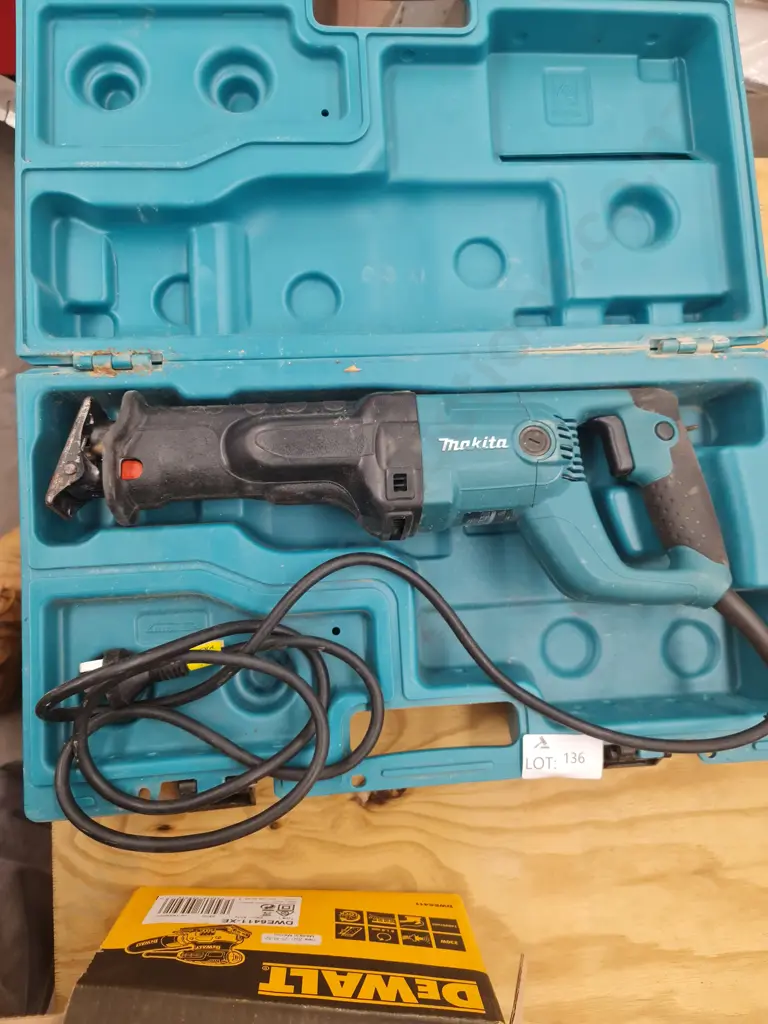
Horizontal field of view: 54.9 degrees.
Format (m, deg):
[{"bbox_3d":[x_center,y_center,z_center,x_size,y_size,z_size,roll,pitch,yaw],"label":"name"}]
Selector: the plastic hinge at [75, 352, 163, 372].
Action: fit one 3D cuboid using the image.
[{"bbox_3d":[-0.183,-0.103,0.508,0.060,0.011,0.013,-3,85,-5],"label":"plastic hinge"}]

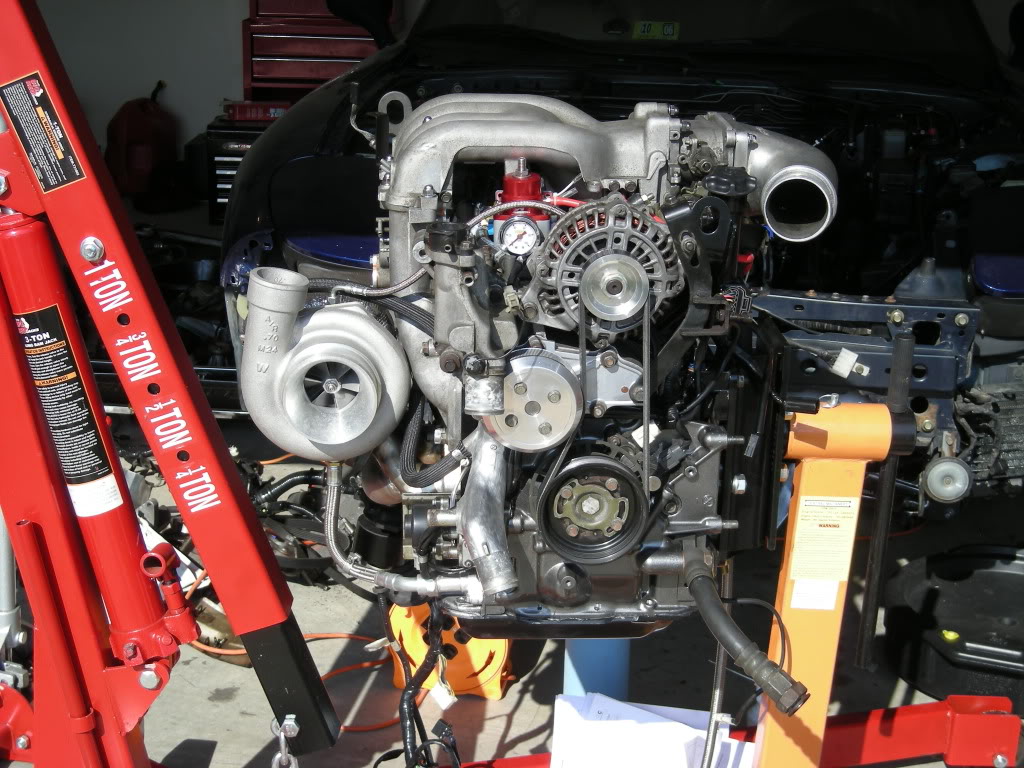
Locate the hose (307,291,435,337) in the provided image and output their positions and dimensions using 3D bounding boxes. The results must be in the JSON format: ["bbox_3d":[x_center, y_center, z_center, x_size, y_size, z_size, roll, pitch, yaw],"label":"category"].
[{"bbox_3d":[-0.162,-0.079,2.030,0.146,0.050,0.065,0,12,0],"label":"hose"}]

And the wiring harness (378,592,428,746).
[{"bbox_3d":[-0.124,0.327,2.070,0.056,0.170,0.050,0,12,0],"label":"wiring harness"}]

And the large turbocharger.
[{"bbox_3d":[-0.201,-0.031,1.975,0.178,0.195,0.220,-1,14,-5],"label":"large turbocharger"}]

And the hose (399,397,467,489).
[{"bbox_3d":[-0.086,0.065,2.010,0.075,0.098,0.055,0,12,0],"label":"hose"}]

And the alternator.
[{"bbox_3d":[0.101,-0.127,1.990,0.165,0.145,0.165,0,14,1],"label":"alternator"}]

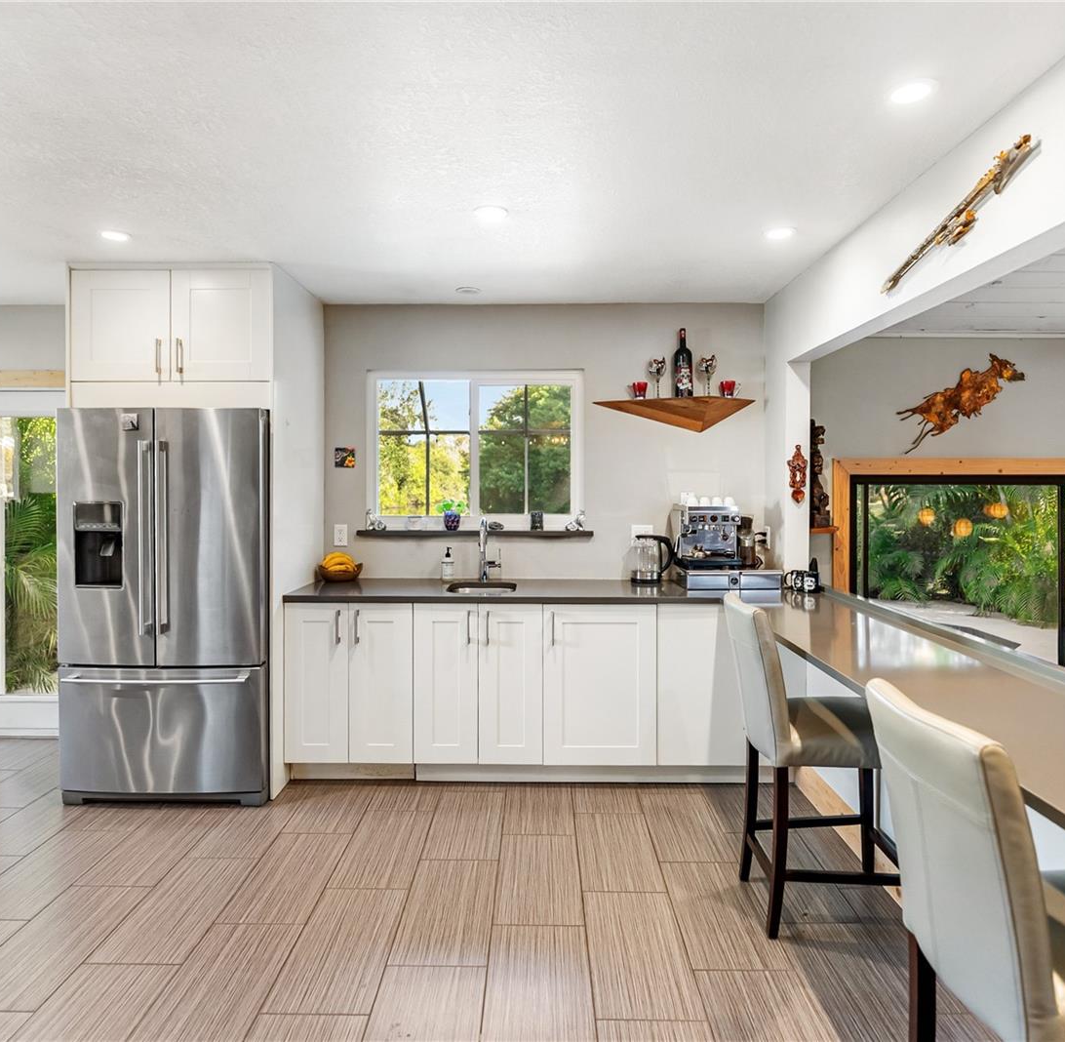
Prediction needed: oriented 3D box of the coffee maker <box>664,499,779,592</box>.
[{"bbox_3d":[1.015,0.124,3.655,0.485,0.425,0.350,0,1,1],"label":"coffee maker"}]

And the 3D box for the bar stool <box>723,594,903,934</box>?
[{"bbox_3d":[0.975,0.794,2.373,0.576,1.050,0.449,0,3,1],"label":"bar stool"}]

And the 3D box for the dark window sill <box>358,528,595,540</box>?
[{"bbox_3d":[-0.315,0.076,3.810,1.280,0.036,0.150,0,1,1],"label":"dark window sill"}]

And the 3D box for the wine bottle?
[{"bbox_3d":[0.815,-0.849,3.740,0.102,0.375,0.102,0,1,1],"label":"wine bottle"}]

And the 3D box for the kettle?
[{"bbox_3d":[0.650,0.207,3.760,0.236,0.250,0.165,0,1,1],"label":"kettle"}]

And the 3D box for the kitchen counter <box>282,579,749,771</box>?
[{"bbox_3d":[0.020,0.795,3.570,2.384,0.921,0.626,0,3,1],"label":"kitchen counter"}]

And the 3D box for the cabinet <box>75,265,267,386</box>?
[{"bbox_3d":[-1.658,-0.910,3.510,0.929,0.535,0.657,0,3,1],"label":"cabinet"}]

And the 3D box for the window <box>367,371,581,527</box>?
[{"bbox_3d":[-0.320,-0.406,3.910,1.190,0.880,0.100,0,1,1],"label":"window"}]

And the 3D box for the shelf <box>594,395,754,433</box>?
[{"bbox_3d":[0.773,-0.575,3.772,0.899,0.182,0.222,0,3,1],"label":"shelf"}]

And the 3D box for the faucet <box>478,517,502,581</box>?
[{"bbox_3d":[-0.222,0.157,3.646,0.126,0.354,0.222,0,3,1],"label":"faucet"}]

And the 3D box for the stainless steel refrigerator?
[{"bbox_3d":[-1.665,0.368,3.454,0.924,1.788,0.788,0,3,1],"label":"stainless steel refrigerator"}]

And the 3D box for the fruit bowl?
[{"bbox_3d":[-1.044,0.282,3.770,0.245,0.102,0.220,0,1,1],"label":"fruit bowl"}]

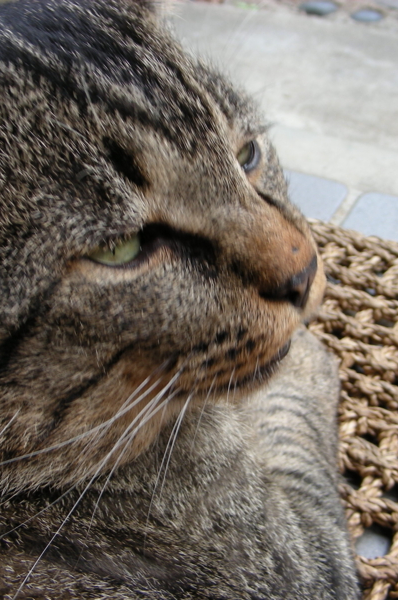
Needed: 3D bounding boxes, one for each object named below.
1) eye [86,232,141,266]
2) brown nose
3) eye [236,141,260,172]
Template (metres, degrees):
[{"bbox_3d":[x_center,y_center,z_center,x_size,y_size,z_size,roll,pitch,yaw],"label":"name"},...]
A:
[{"bbox_3d":[-0.020,-0.012,0.207,0.015,0.008,0.005,-32,29,-26],"label":"eye"},{"bbox_3d":[0.021,-0.004,0.209,0.009,0.011,0.017,5,34,40],"label":"brown nose"},{"bbox_3d":[0.013,-0.038,0.234,0.006,0.009,0.014,-4,29,27],"label":"eye"}]

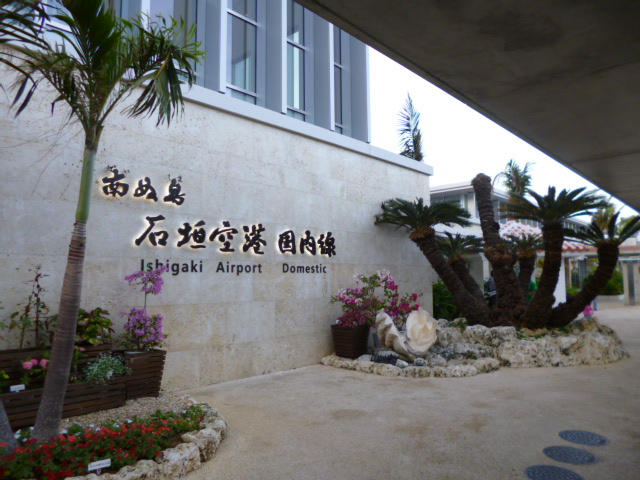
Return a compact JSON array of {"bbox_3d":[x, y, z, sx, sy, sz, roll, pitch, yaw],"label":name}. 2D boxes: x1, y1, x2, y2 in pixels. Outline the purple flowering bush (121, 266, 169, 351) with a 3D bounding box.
[{"bbox_3d":[-2.171,0.845,5.473,0.560,1.030,0.520,1,-6,-19],"label":"purple flowering bush"}]

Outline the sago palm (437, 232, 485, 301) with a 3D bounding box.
[{"bbox_3d":[3.046,0.618,9.618,1.100,1.550,1.000,0,-6,0],"label":"sago palm"}]

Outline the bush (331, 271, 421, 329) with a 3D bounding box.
[{"bbox_3d":[0.982,1.081,7.995,1.550,1.030,0.900,1,-6,-15],"label":"bush"}]

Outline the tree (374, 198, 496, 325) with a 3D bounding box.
[{"bbox_3d":[2.296,0.435,8.974,2.150,2.400,1.700,0,-6,0],"label":"tree"}]

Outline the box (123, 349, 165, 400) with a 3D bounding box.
[{"bbox_3d":[-2.116,1.644,5.364,0.480,0.550,0.450,1,-6,-19],"label":"box"}]

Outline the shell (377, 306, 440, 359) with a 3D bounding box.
[{"bbox_3d":[1.466,1.584,7.436,1.060,0.880,0.650,-1,-6,10],"label":"shell"}]

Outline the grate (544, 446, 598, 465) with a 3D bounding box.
[{"bbox_3d":[2.068,1.794,3.665,0.403,0.030,0.403,0,-6,0],"label":"grate"}]

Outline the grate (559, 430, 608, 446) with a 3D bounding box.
[{"bbox_3d":[2.408,1.830,4.064,0.401,0.030,0.401,0,-6,0],"label":"grate"}]

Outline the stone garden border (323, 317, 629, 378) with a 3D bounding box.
[{"bbox_3d":[3.018,1.896,8.338,5.911,0.660,2.574,1,-6,-15],"label":"stone garden border"}]

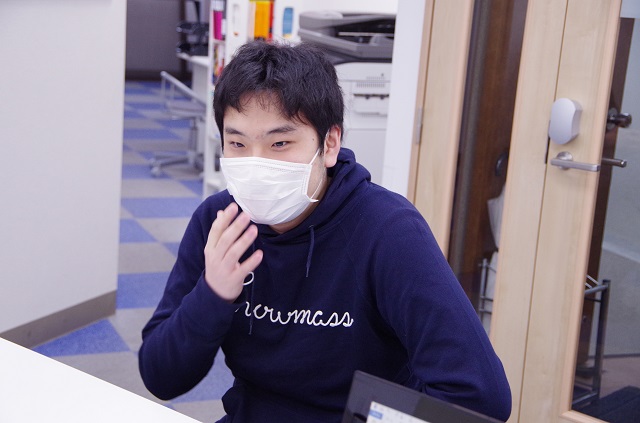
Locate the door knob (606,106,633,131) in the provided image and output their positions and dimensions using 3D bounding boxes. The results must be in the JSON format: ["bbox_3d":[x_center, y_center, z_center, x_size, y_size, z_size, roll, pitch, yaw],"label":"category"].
[{"bbox_3d":[1.010,-0.310,4.300,0.064,0.073,0.073,11,14,29],"label":"door knob"}]

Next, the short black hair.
[{"bbox_3d":[-0.061,-0.158,1.870,0.185,0.180,0.215,9,16,24],"label":"short black hair"}]

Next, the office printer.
[{"bbox_3d":[0.256,-0.247,5.217,0.670,1.130,0.600,0,12,-22],"label":"office printer"}]

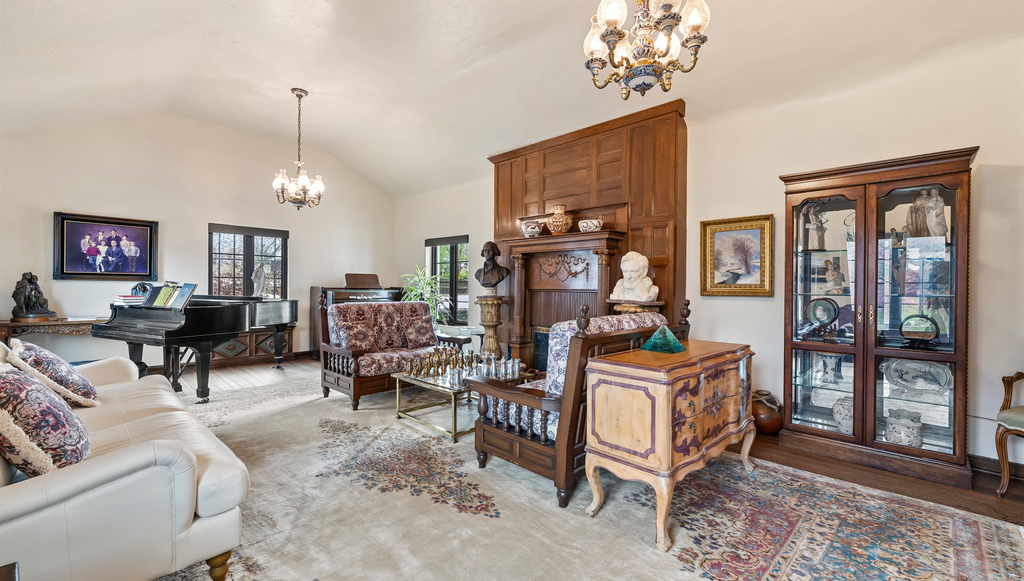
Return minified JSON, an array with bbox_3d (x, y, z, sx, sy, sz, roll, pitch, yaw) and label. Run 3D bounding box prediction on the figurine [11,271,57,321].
[{"bbox_3d":[-5.343,0.079,4.769,0.260,0.550,0.350,1,1,45],"label":"figurine"}]

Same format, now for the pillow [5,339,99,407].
[{"bbox_3d":[-2.671,0.483,2.477,0.438,0.160,0.438,1,-43,44],"label":"pillow"}]

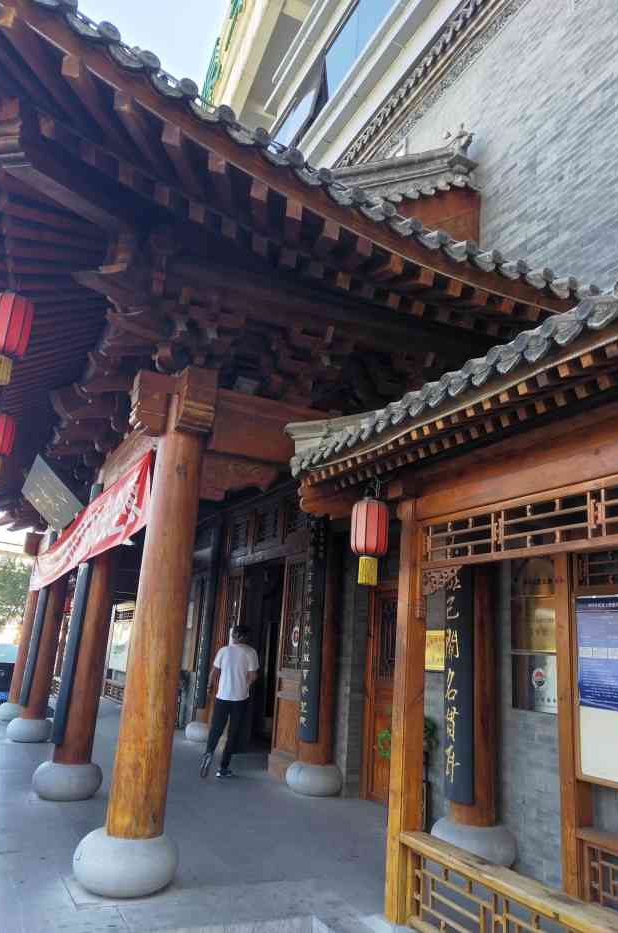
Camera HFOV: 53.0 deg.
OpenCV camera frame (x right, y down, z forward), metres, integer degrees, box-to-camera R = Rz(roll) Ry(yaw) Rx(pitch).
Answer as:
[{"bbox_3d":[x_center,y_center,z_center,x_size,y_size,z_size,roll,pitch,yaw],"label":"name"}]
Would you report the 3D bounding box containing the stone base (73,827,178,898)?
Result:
[{"bbox_3d":[-1.112,2.444,3.871,0.625,0.296,0.625,13,-19,-26],"label":"stone base"}]

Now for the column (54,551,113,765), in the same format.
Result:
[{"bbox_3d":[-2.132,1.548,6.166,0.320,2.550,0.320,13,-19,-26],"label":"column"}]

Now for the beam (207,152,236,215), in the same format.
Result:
[{"bbox_3d":[-0.474,-1.539,3.404,0.080,0.090,0.500,4,-2,-1],"label":"beam"}]

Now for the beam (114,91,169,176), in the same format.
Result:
[{"bbox_3d":[-0.838,-1.695,3.188,0.080,0.090,0.560,1,-5,8],"label":"beam"}]

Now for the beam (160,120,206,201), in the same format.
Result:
[{"bbox_3d":[-0.708,-1.744,3.642,0.102,0.117,0.730,3,-2,2],"label":"beam"}]

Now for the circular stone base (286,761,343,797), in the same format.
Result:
[{"bbox_3d":[0.064,3.313,6.608,0.600,0.340,0.600,4,-17,1],"label":"circular stone base"}]

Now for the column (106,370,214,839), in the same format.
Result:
[{"bbox_3d":[-1.007,0.800,4.354,0.345,3.161,0.345,13,-19,-26],"label":"column"}]

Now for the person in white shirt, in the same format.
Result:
[{"bbox_3d":[-0.965,2.790,7.450,0.530,1.710,0.460,-3,-18,22],"label":"person in white shirt"}]

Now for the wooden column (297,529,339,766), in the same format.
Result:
[{"bbox_3d":[0.177,1.826,7.181,0.339,2.949,0.339,13,-19,-26],"label":"wooden column"}]

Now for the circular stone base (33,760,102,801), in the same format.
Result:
[{"bbox_3d":[-2.281,2.964,5.897,0.625,0.296,0.625,13,-19,-26],"label":"circular stone base"}]

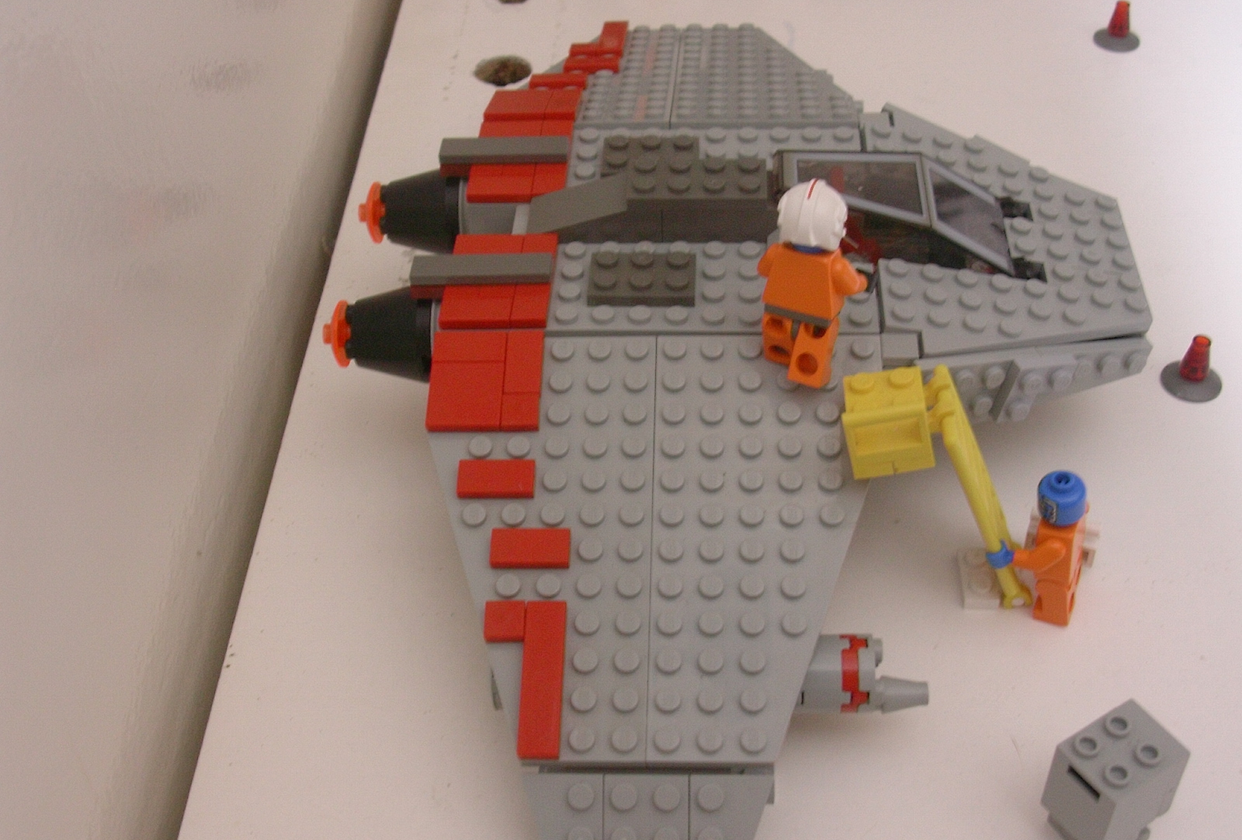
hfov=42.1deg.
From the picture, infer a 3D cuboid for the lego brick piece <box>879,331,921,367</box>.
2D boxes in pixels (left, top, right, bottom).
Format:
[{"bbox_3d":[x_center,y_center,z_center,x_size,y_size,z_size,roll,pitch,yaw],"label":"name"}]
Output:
[{"bbox_3d":[0.060,-0.015,0.347,0.008,0.003,0.008,1,43,3],"label":"lego brick piece"}]

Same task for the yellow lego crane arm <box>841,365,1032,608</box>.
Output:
[{"bbox_3d":[0.068,0.017,0.348,0.030,0.071,0.017,-16,36,10],"label":"yellow lego crane arm"}]

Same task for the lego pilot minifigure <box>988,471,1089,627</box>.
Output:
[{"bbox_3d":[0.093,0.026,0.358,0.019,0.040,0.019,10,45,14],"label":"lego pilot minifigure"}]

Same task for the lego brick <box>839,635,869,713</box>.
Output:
[{"bbox_3d":[0.047,0.052,0.333,0.005,0.016,0.016,0,42,4],"label":"lego brick"}]

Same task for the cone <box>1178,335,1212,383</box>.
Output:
[{"bbox_3d":[0.147,-0.016,0.412,0.008,0.011,0.008,1,43,4],"label":"cone"}]

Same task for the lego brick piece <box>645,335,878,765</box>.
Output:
[{"bbox_3d":[0.030,0.023,0.323,0.048,0.005,0.096,0,57,4],"label":"lego brick piece"}]

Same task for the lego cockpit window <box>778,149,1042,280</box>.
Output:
[{"bbox_3d":[0.064,-0.050,0.375,0.058,0.018,0.032,4,43,0],"label":"lego cockpit window"}]

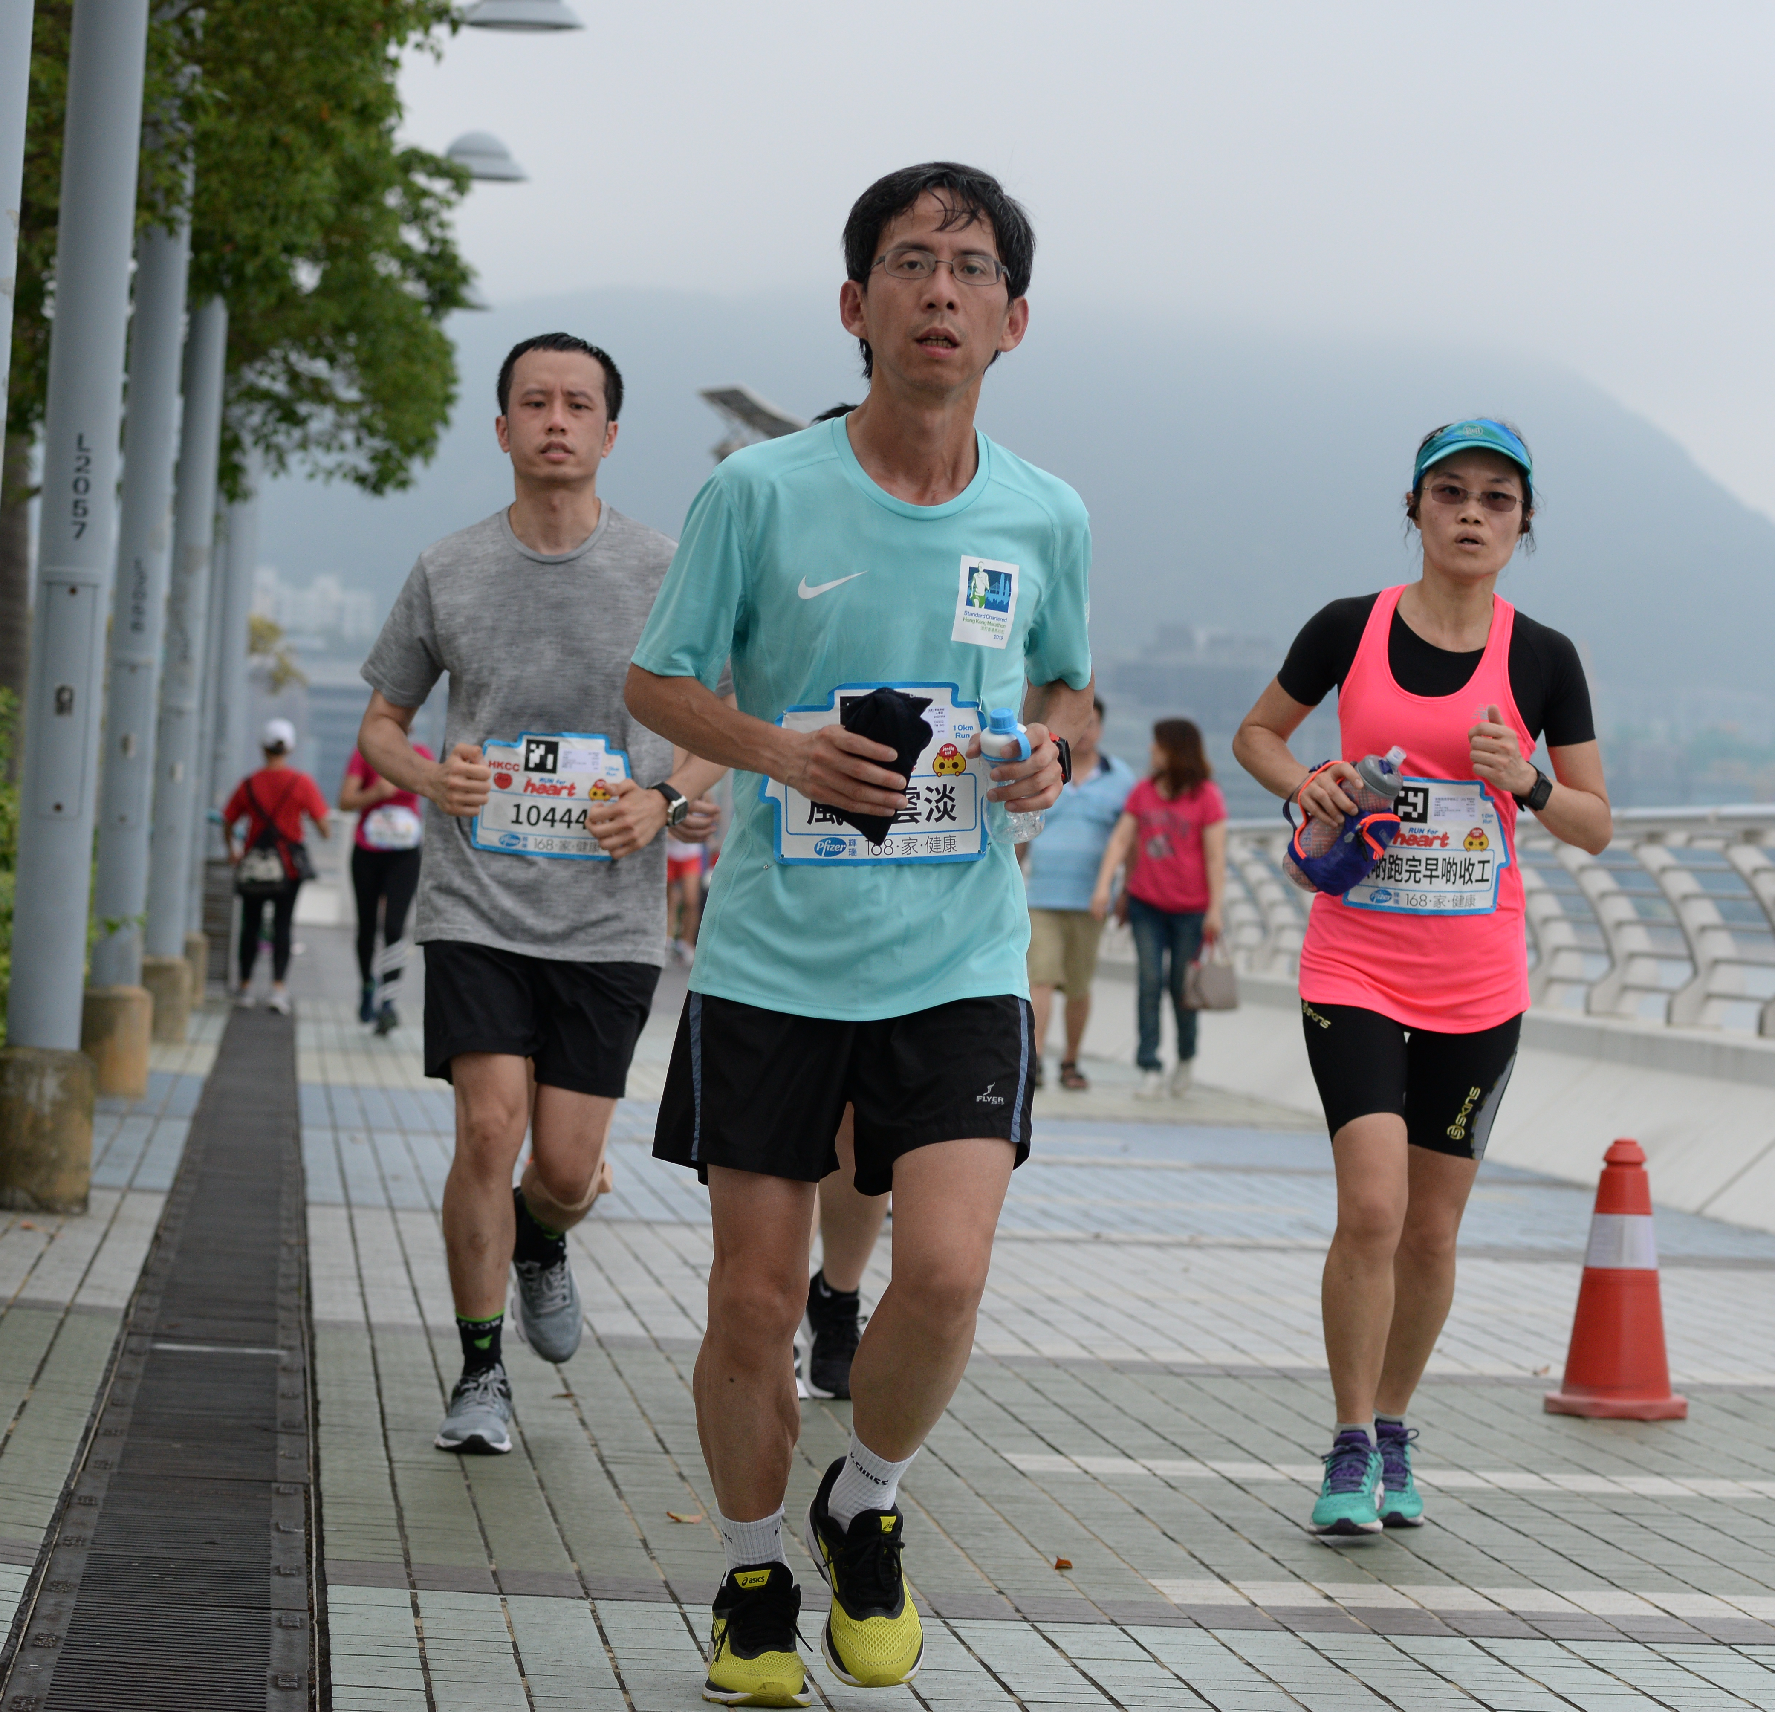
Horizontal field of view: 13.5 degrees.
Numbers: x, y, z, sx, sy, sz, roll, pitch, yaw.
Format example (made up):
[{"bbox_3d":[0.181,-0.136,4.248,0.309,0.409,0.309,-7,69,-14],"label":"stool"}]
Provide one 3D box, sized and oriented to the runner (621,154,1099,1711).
[{"bbox_3d":[-0.045,0.087,8.350,0.521,1.735,0.650,3,0,-6],"label":"runner"}]

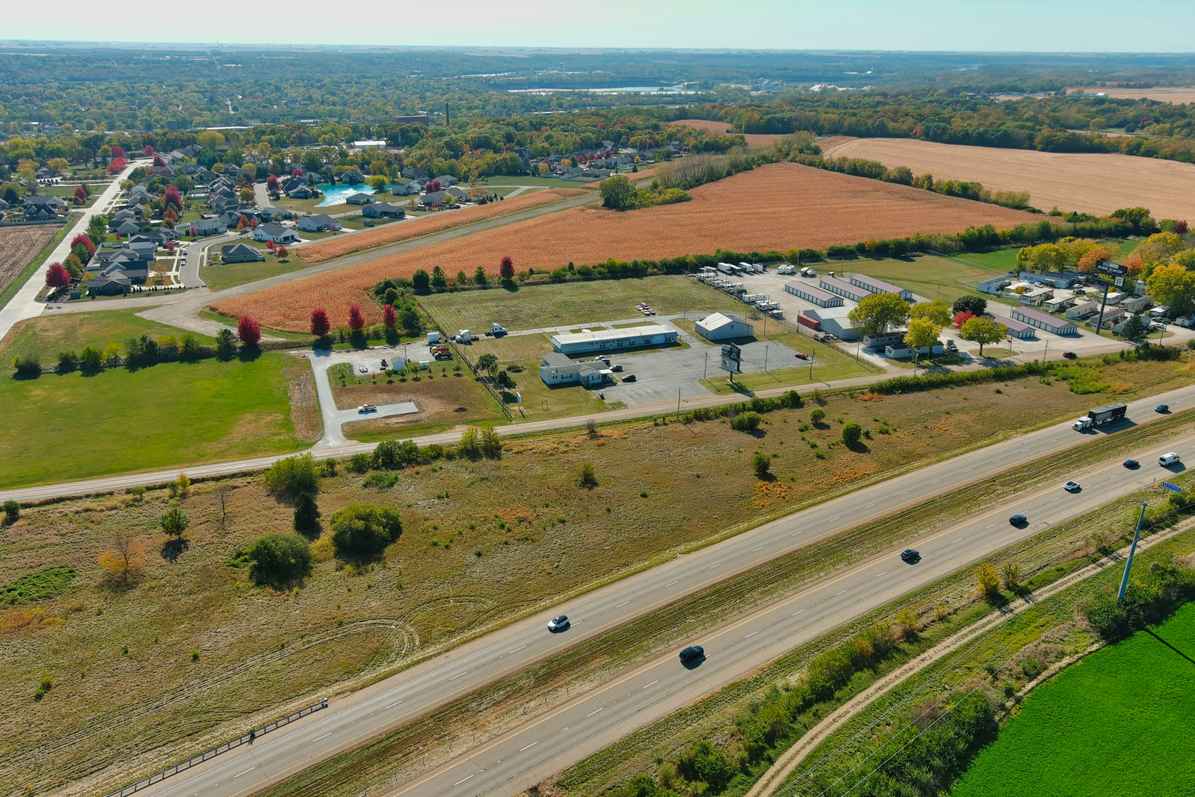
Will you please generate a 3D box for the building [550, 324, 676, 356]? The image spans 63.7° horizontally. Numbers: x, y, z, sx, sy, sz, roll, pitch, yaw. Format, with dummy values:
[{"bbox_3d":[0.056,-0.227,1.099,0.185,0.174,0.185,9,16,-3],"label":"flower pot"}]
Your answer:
[{"bbox_3d":[6.268,-21.147,342.306,43.761,4.000,10.180,-7,22,-20],"label":"building"}]

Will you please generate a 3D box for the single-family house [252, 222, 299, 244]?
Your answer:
[{"bbox_3d":[-173.260,-89.540,520.080,22.300,6.400,14.500,13,24,30],"label":"single-family house"}]

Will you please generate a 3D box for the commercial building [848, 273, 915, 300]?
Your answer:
[{"bbox_3d":[124.241,-48.858,420.581,8.325,4.100,30.890,-8,22,-22],"label":"commercial building"}]

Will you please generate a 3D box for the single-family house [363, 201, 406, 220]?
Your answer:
[{"bbox_3d":[-131.000,-115.290,591.300,22.500,6.200,15.500,12,23,29],"label":"single-family house"}]

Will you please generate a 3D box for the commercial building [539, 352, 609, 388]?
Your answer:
[{"bbox_3d":[-9.050,-10.020,311.570,20.700,4.800,23.300,-8,22,-22],"label":"commercial building"}]

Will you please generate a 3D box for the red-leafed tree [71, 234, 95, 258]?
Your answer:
[{"bbox_3d":[-247.378,-72.776,462.435,10.800,11.982,10.800,1,20,0],"label":"red-leafed tree"}]

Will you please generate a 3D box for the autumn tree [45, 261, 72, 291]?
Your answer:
[{"bbox_3d":[-230.390,-52.540,411.110,9.360,11.360,9.360,-11,23,-28],"label":"autumn tree"}]

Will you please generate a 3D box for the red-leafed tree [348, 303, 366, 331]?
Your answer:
[{"bbox_3d":[-88.290,-29.480,352.990,6.280,11.100,6.280,-5,21,-14],"label":"red-leafed tree"}]

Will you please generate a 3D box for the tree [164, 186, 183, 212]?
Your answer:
[{"bbox_3d":[-261.370,-122.300,593.400,10.730,15.360,10.730,-8,22,-22],"label":"tree"}]

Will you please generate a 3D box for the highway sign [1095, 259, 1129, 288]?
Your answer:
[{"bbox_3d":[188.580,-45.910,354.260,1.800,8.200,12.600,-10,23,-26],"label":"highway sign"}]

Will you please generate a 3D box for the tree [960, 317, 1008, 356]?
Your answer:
[{"bbox_3d":[133.700,-21.370,333.630,15.380,13.590,15.380,9,22,21],"label":"tree"}]

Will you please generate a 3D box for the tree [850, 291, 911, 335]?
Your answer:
[{"bbox_3d":[102.820,-30.210,352.290,21.700,16.640,21.700,7,21,16],"label":"tree"}]

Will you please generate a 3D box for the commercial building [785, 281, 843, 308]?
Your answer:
[{"bbox_3d":[91.920,-44.636,408.316,9.014,4.015,31.233,-7,22,-19],"label":"commercial building"}]

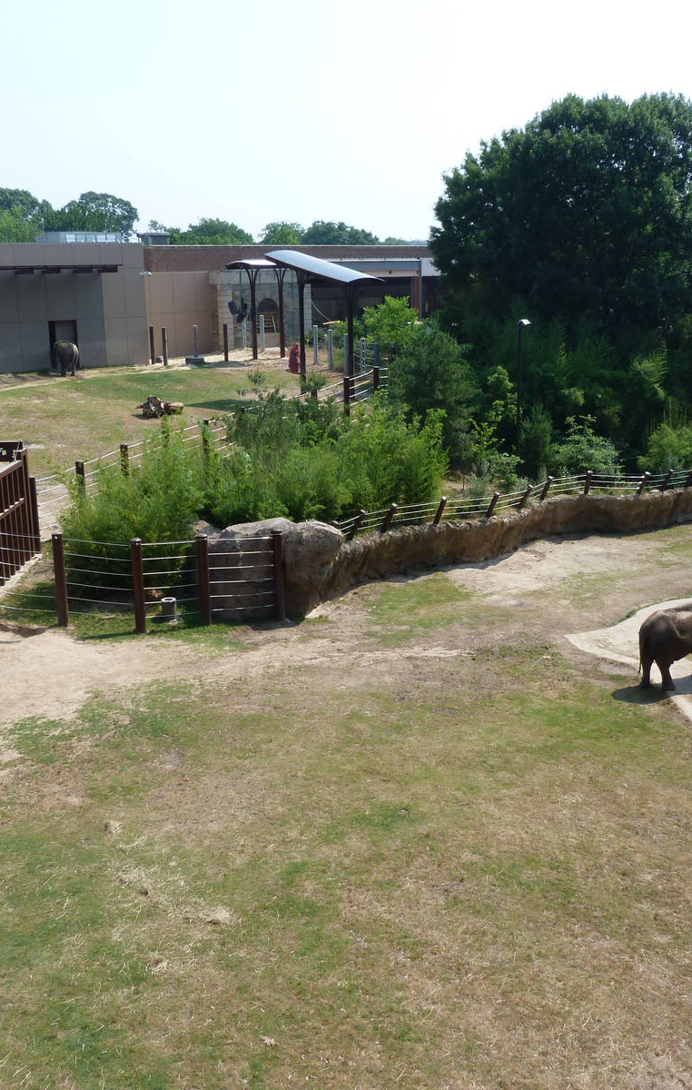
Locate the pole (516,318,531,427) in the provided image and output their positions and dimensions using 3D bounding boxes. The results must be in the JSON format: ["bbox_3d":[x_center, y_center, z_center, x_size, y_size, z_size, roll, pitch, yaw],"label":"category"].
[{"bbox_3d":[9.172,-8.600,54.523,0.750,6.083,0.400,5,15,23],"label":"pole"}]

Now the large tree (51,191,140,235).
[{"bbox_3d":[-30.730,-34.460,129.430,10.530,17.420,10.000,-4,14,-12],"label":"large tree"}]

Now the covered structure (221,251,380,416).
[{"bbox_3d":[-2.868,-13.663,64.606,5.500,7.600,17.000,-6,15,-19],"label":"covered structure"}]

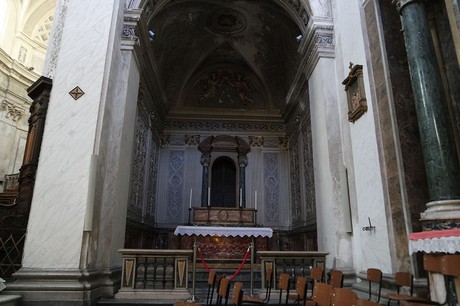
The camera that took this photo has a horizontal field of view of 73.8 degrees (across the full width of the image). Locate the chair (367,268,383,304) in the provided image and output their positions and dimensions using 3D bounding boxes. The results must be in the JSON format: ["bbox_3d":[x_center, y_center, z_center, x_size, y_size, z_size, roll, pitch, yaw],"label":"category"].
[{"bbox_3d":[1.840,2.032,4.230,0.490,0.815,0.410,1,-14,-4],"label":"chair"}]

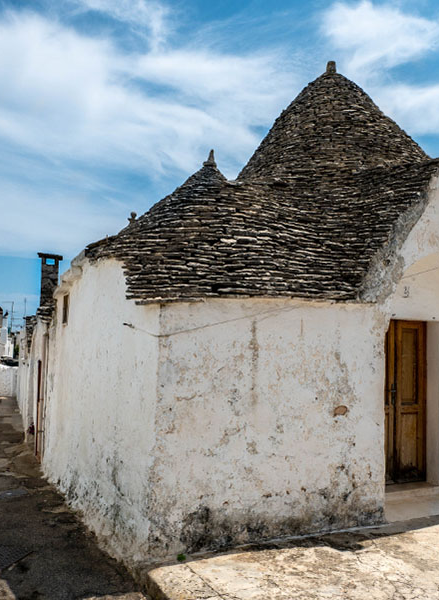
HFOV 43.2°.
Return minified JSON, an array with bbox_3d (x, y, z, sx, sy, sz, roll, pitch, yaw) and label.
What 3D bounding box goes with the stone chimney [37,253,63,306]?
[{"bbox_3d":[-3.494,-0.392,11.390,0.466,1.134,0.407,3,-4,-28],"label":"stone chimney"}]

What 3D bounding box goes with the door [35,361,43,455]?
[{"bbox_3d":[-3.230,1.914,9.889,0.097,1.732,0.825,2,-4,-20],"label":"door"}]

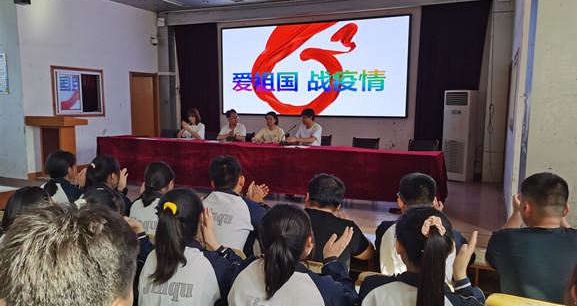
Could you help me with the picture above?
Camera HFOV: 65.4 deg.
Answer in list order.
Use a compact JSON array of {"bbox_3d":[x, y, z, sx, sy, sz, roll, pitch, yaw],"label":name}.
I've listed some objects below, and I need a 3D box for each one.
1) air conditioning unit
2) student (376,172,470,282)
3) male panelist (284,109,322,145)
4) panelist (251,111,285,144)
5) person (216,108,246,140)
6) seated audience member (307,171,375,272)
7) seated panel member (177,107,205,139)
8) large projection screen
[{"bbox_3d":[3.287,-0.332,8.630,0.360,1.689,0.490,-6,9,-44],"label":"air conditioning unit"},{"bbox_3d":[0.722,0.694,2.468,0.490,1.240,0.720,3,7,25],"label":"student"},{"bbox_3d":[0.262,-0.055,7.251,0.520,1.300,0.780,5,8,34],"label":"male panelist"},{"bbox_3d":[-0.325,-0.012,7.316,0.480,1.307,0.750,3,7,25],"label":"panelist"},{"bbox_3d":[-0.995,-0.073,7.630,0.520,1.320,0.750,2,7,17],"label":"person"},{"bbox_3d":[0.241,0.722,2.548,0.560,1.260,0.760,4,7,25],"label":"seated audience member"},{"bbox_3d":[-1.727,-0.171,8.185,0.470,1.270,0.720,4,7,31],"label":"seated panel member"},{"bbox_3d":[0.395,-1.831,9.900,4.460,2.080,0.100,4,7,25],"label":"large projection screen"}]

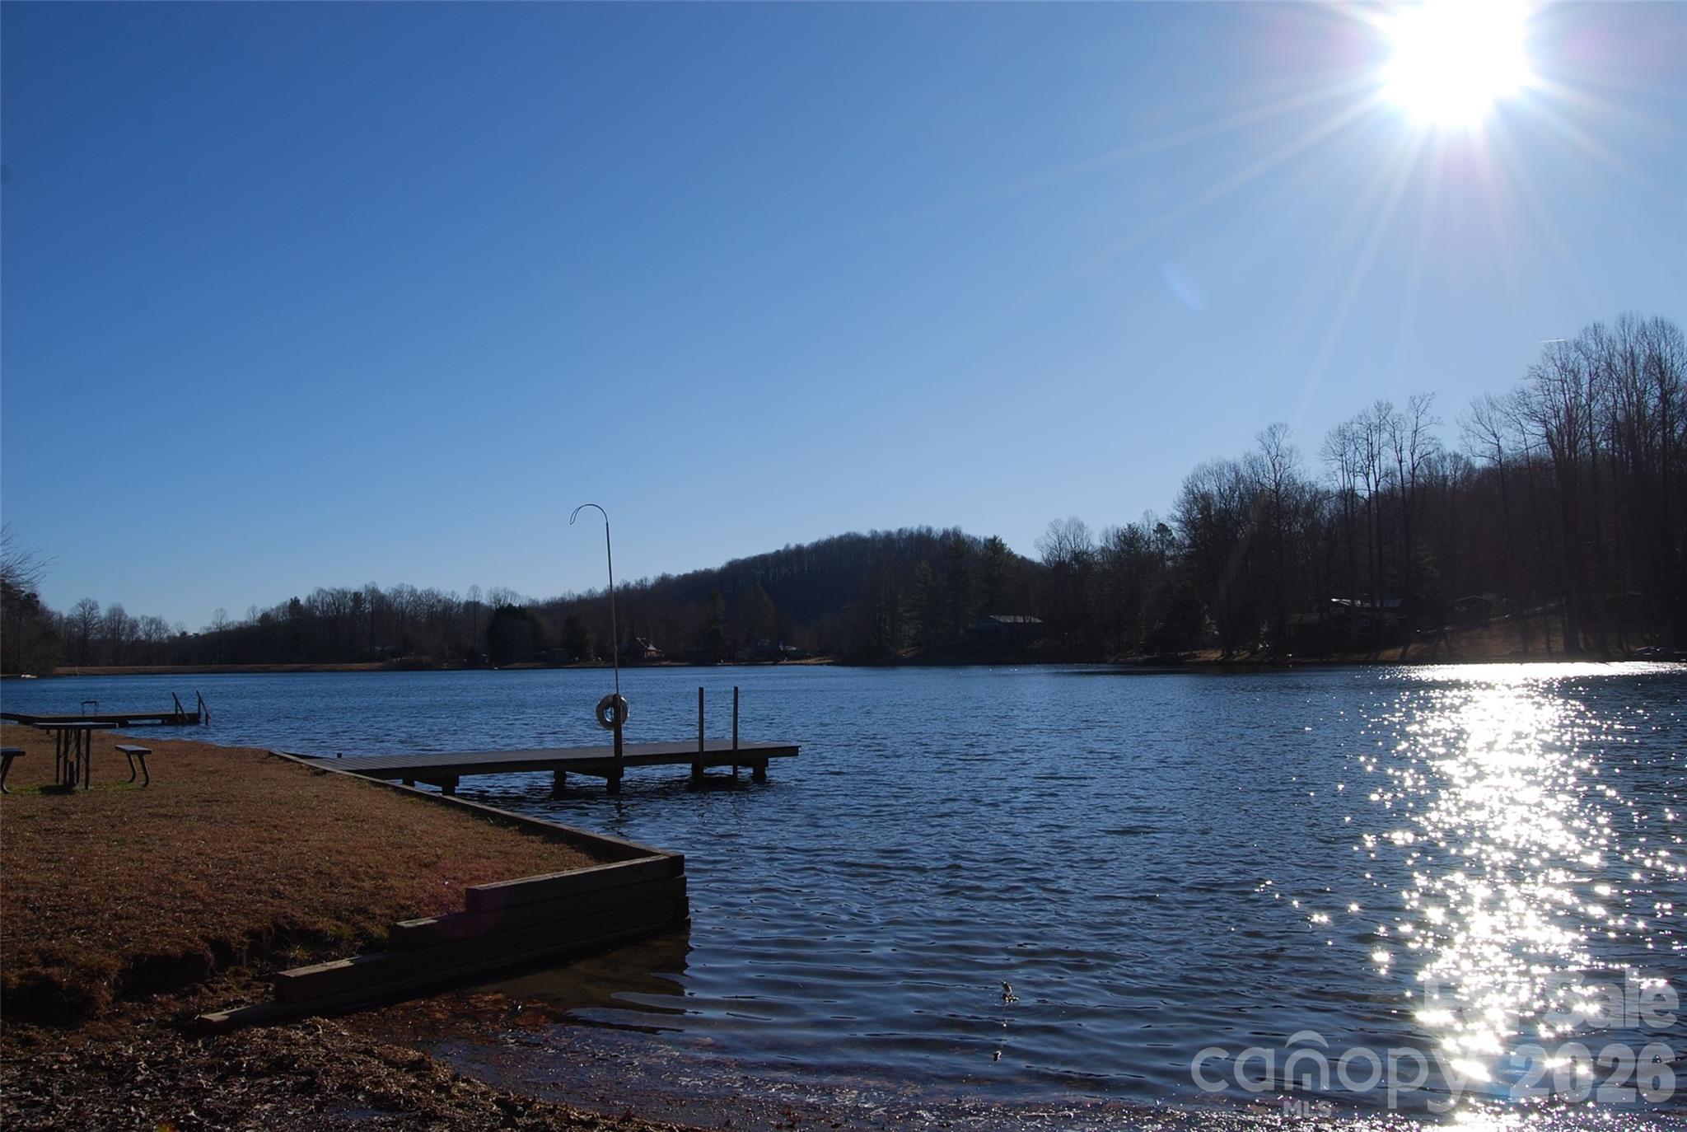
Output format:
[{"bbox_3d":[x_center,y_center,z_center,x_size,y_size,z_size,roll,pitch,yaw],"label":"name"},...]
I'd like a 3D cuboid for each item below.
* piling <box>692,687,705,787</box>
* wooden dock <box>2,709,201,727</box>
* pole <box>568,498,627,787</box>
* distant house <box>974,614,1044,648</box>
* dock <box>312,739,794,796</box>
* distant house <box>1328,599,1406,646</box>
[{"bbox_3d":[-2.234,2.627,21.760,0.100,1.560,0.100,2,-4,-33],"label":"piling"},{"bbox_3d":[-24.121,5.035,45.397,5.690,0.420,2.440,2,-5,-39],"label":"wooden dock"},{"bbox_3d":[-3.596,1.214,20.605,0.800,4.260,0.200,-1,-4,0],"label":"pole"},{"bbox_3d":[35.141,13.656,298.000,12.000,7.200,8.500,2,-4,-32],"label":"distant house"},{"bbox_3d":[-4.221,3.151,21.572,6.900,0.550,2.440,2,-4,-33],"label":"dock"},{"bbox_3d":[86.091,9.221,232.000,10.000,8.000,8.000,0,-4,-4],"label":"distant house"}]

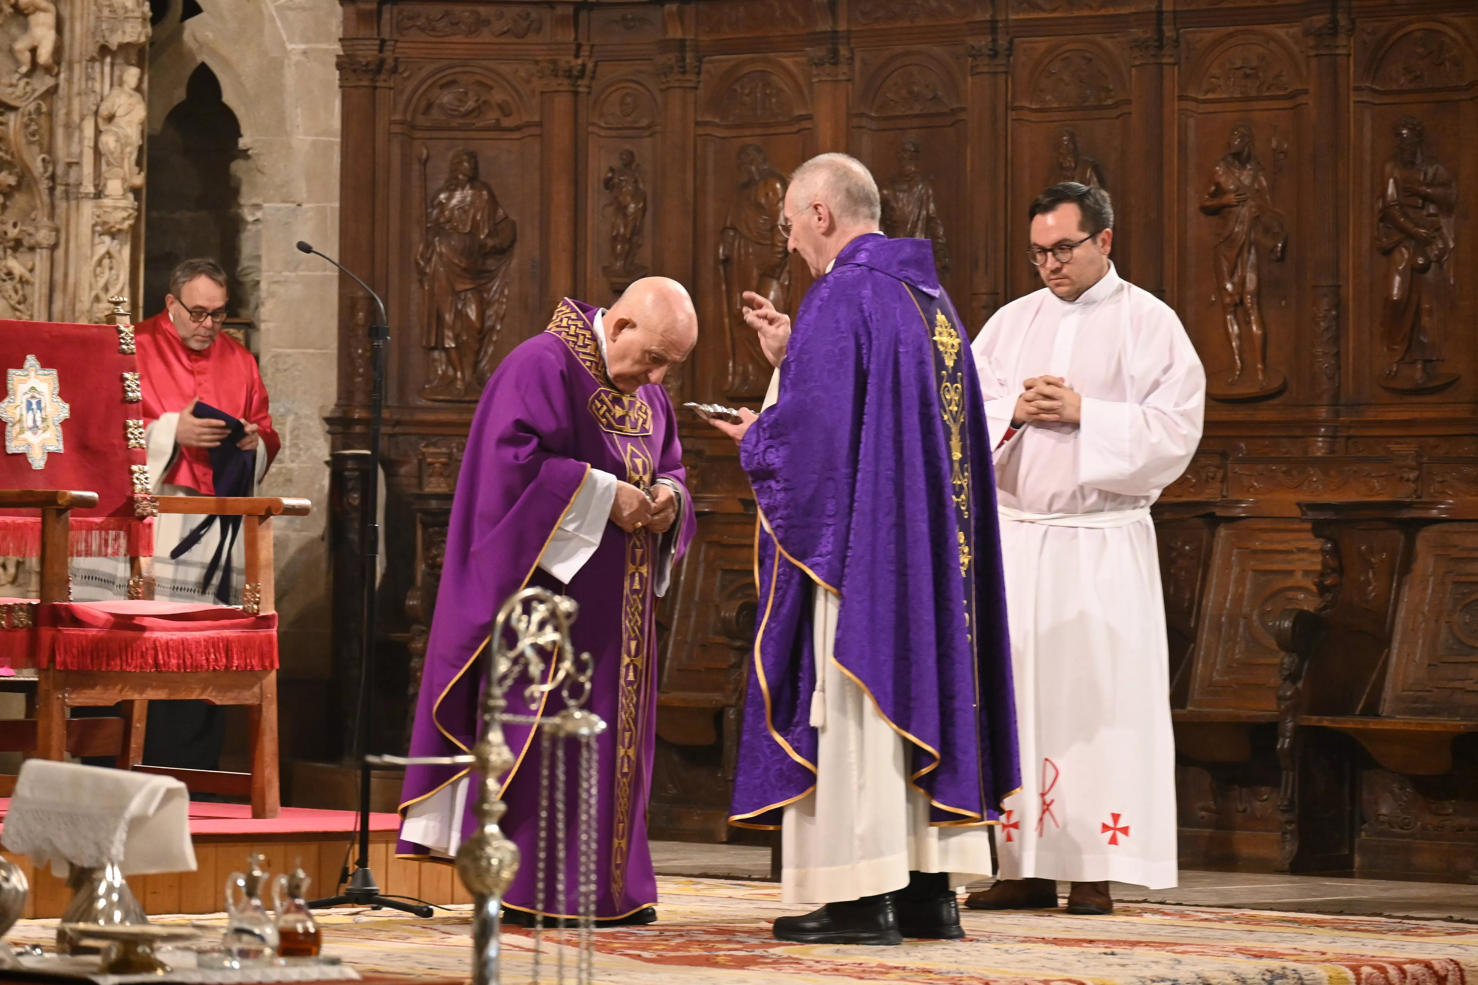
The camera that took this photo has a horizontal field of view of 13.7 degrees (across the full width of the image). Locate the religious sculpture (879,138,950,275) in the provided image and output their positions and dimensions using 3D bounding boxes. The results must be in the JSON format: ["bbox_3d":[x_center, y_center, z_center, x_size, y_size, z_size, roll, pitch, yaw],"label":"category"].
[{"bbox_3d":[0.491,-0.640,17.400,0.220,0.725,0.100,0,0,41],"label":"religious sculpture"}]

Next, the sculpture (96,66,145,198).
[{"bbox_3d":[-1.797,-1.048,17.900,0.145,0.385,0.130,1,0,-25],"label":"sculpture"}]

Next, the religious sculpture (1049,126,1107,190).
[{"bbox_3d":[0.914,-0.617,16.600,0.265,0.730,0.130,0,0,38],"label":"religious sculpture"}]

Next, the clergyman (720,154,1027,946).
[{"bbox_3d":[0.280,0.124,13.750,0.630,1.750,0.600,0,0,25],"label":"clergyman"}]

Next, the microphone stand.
[{"bbox_3d":[-0.893,0.200,14.500,0.340,1.580,0.340,0,0,15],"label":"microphone stand"}]

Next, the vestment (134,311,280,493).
[{"bbox_3d":[-1.533,-0.259,17.600,0.480,0.520,0.380,0,0,-10],"label":"vestment"}]

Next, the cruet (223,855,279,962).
[{"bbox_3d":[-0.689,0.584,8.700,0.078,0.146,0.072,0,0,0],"label":"cruet"}]

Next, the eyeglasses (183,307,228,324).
[{"bbox_3d":[-1.516,-0.526,17.352,0.140,0.045,0.140,1,25,-28],"label":"eyeglasses"}]

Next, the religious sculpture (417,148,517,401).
[{"bbox_3d":[-0.785,-0.628,17.750,0.290,0.730,0.130,0,0,2],"label":"religious sculpture"}]

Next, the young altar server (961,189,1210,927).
[{"bbox_3d":[0.823,0.129,14.600,0.570,1.730,0.420,0,0,28],"label":"young altar server"}]

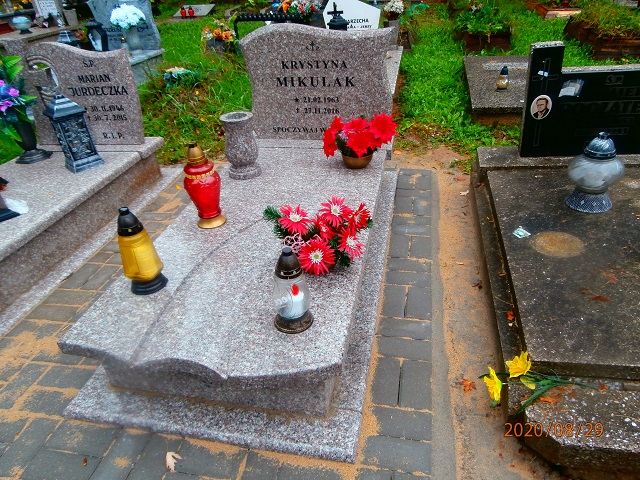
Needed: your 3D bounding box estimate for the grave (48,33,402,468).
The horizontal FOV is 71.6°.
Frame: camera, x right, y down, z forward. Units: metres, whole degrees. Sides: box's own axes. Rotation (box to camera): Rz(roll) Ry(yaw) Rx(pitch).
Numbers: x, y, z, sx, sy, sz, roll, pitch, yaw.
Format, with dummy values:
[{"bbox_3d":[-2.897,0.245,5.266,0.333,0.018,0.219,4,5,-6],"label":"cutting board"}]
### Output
[{"bbox_3d":[-0.195,-0.306,1.890,0.945,0.925,1.935,3,34,12],"label":"grave"}]

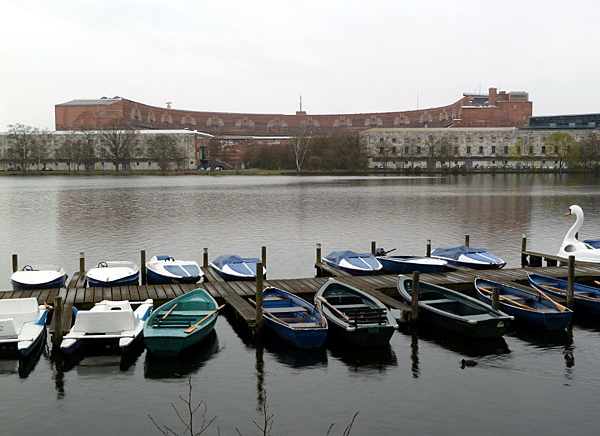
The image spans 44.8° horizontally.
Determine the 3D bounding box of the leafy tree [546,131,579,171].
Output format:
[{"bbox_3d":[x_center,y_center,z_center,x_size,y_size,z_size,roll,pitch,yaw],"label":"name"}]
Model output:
[{"bbox_3d":[99.684,-25.280,276.924,11.785,15.157,11.542,1,4,20],"label":"leafy tree"}]

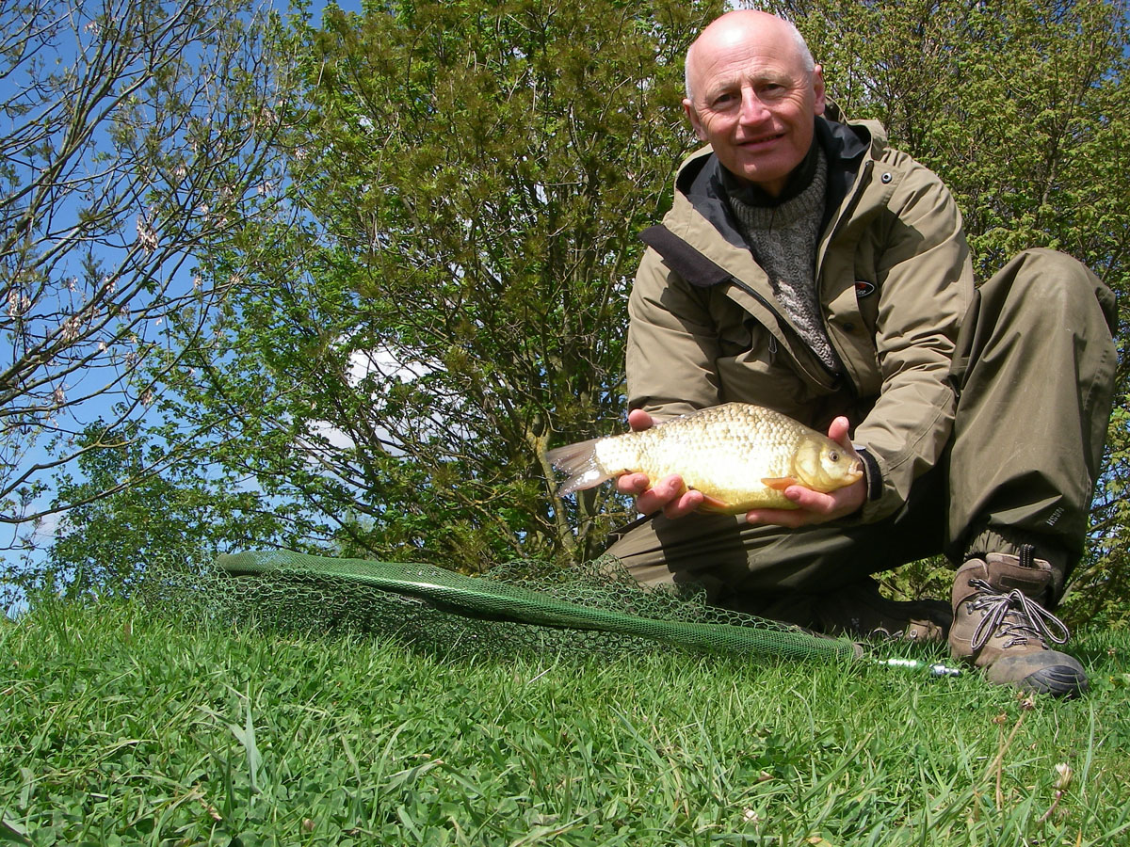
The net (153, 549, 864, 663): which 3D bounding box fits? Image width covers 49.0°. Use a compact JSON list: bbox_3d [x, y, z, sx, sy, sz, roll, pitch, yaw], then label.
[{"bbox_3d":[-0.015,0.255,1.840,0.920,0.140,0.570,-1,-4,24],"label":"net"}]

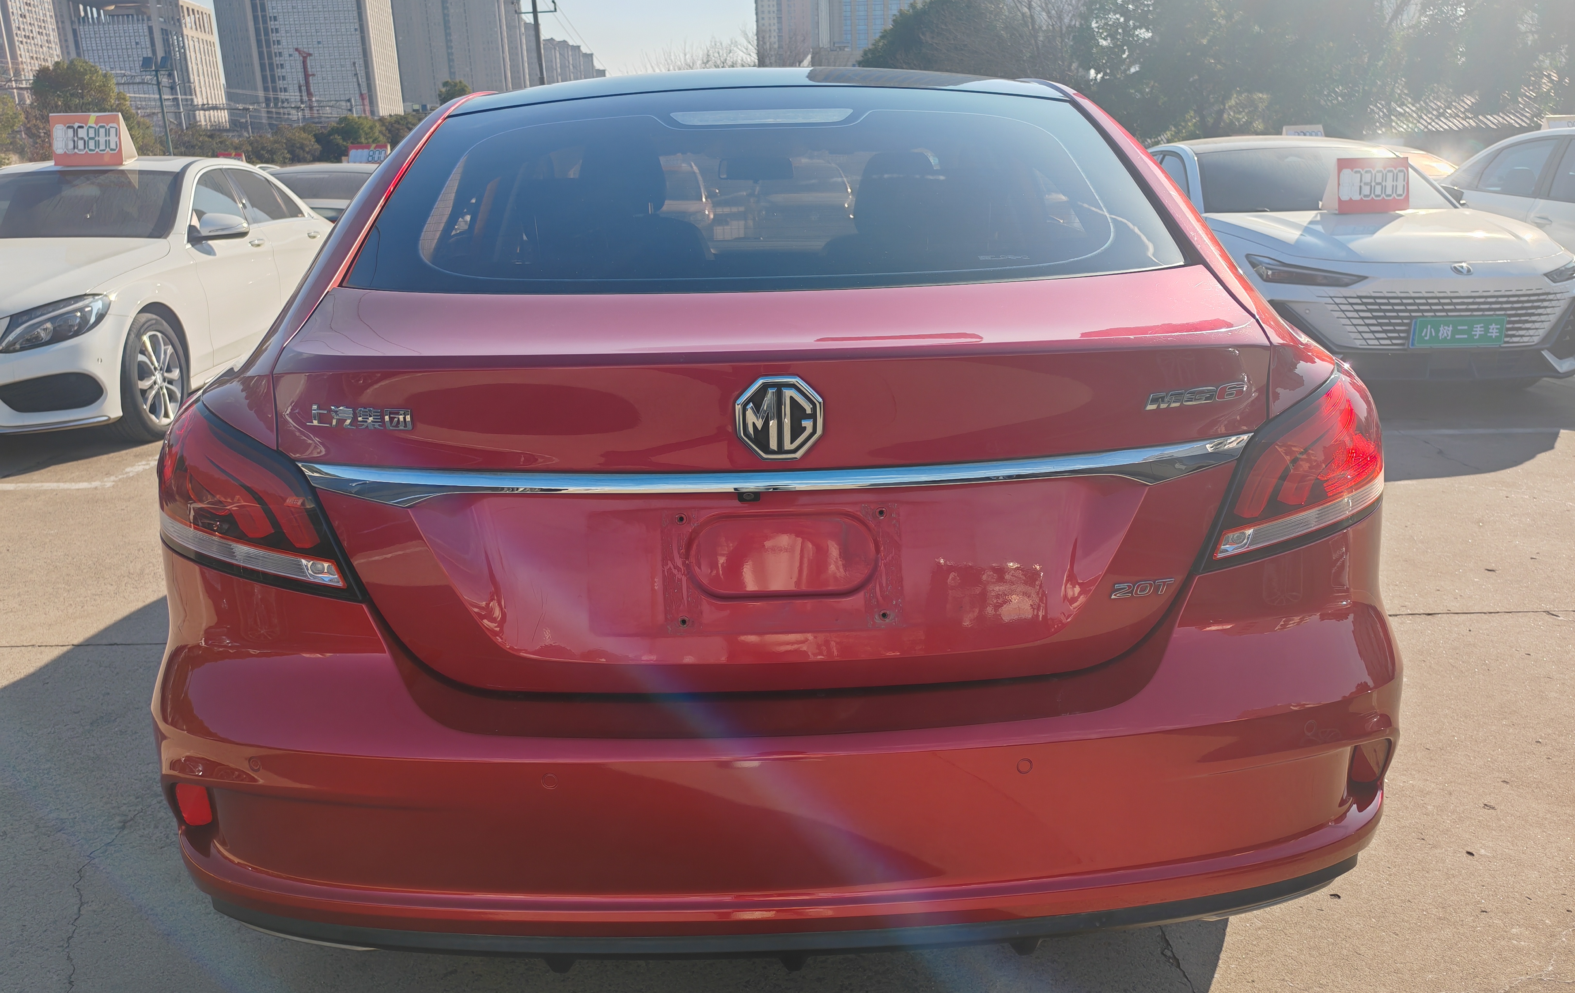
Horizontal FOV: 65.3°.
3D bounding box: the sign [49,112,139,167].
[{"bbox_3d":[-4.246,-2.174,7.480,0.420,0.305,0.190,-4,15,-5],"label":"sign"}]

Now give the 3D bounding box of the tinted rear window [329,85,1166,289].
[{"bbox_3d":[-0.036,-0.473,1.812,1.110,0.090,0.720,-3,38,0],"label":"tinted rear window"}]

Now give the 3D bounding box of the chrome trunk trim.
[{"bbox_3d":[-0.010,-0.026,1.364,1.110,0.055,0.160,-2,15,-1],"label":"chrome trunk trim"}]

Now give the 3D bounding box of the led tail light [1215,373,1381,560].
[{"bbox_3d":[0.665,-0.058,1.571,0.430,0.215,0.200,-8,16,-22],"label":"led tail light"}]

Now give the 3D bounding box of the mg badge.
[{"bbox_3d":[-0.009,-0.082,1.297,0.091,0.089,0.016,-2,15,-1],"label":"mg badge"}]

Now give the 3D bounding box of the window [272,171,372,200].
[{"bbox_3d":[-4.728,-3.222,12.708,1.240,0.120,0.600,-3,44,0],"label":"window"}]

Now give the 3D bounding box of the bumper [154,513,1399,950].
[{"bbox_3d":[-0.006,0.283,1.586,1.800,0.430,0.520,-2,15,-1],"label":"bumper"}]

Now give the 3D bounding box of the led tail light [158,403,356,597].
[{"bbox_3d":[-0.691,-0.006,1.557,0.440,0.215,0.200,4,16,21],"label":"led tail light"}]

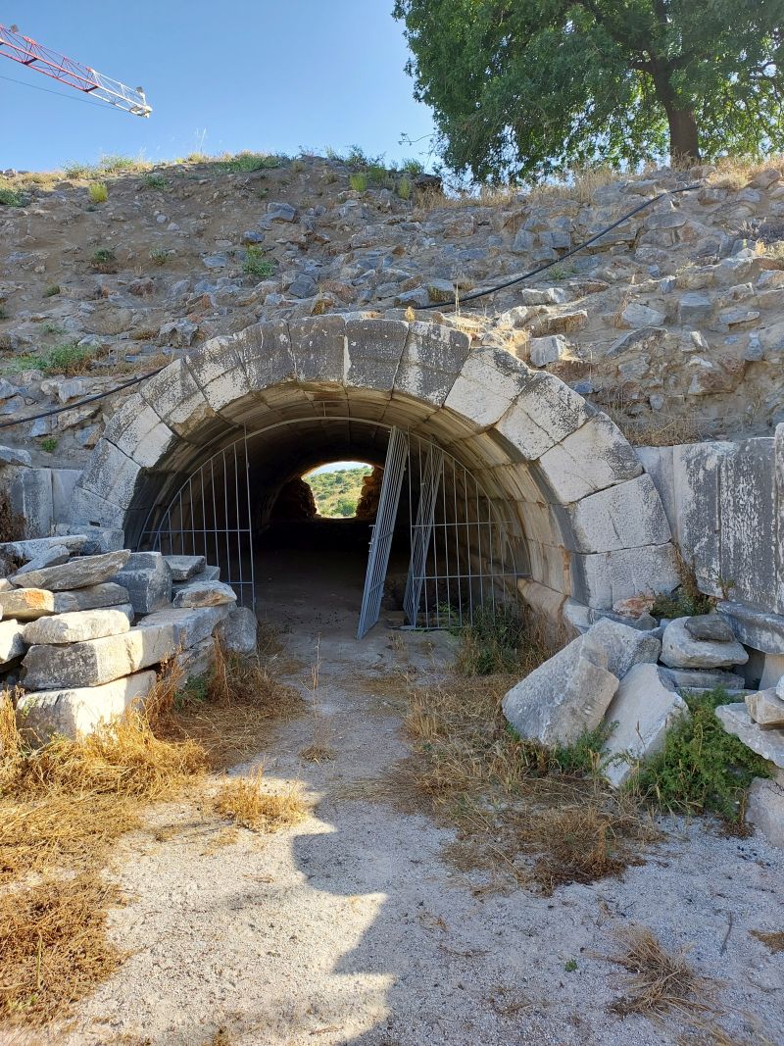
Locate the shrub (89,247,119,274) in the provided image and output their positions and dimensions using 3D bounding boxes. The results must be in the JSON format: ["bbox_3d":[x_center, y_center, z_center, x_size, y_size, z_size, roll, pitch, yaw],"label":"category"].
[{"bbox_3d":[-3.344,-3.043,9.800,0.330,0.290,0.290,-2,3,0],"label":"shrub"}]

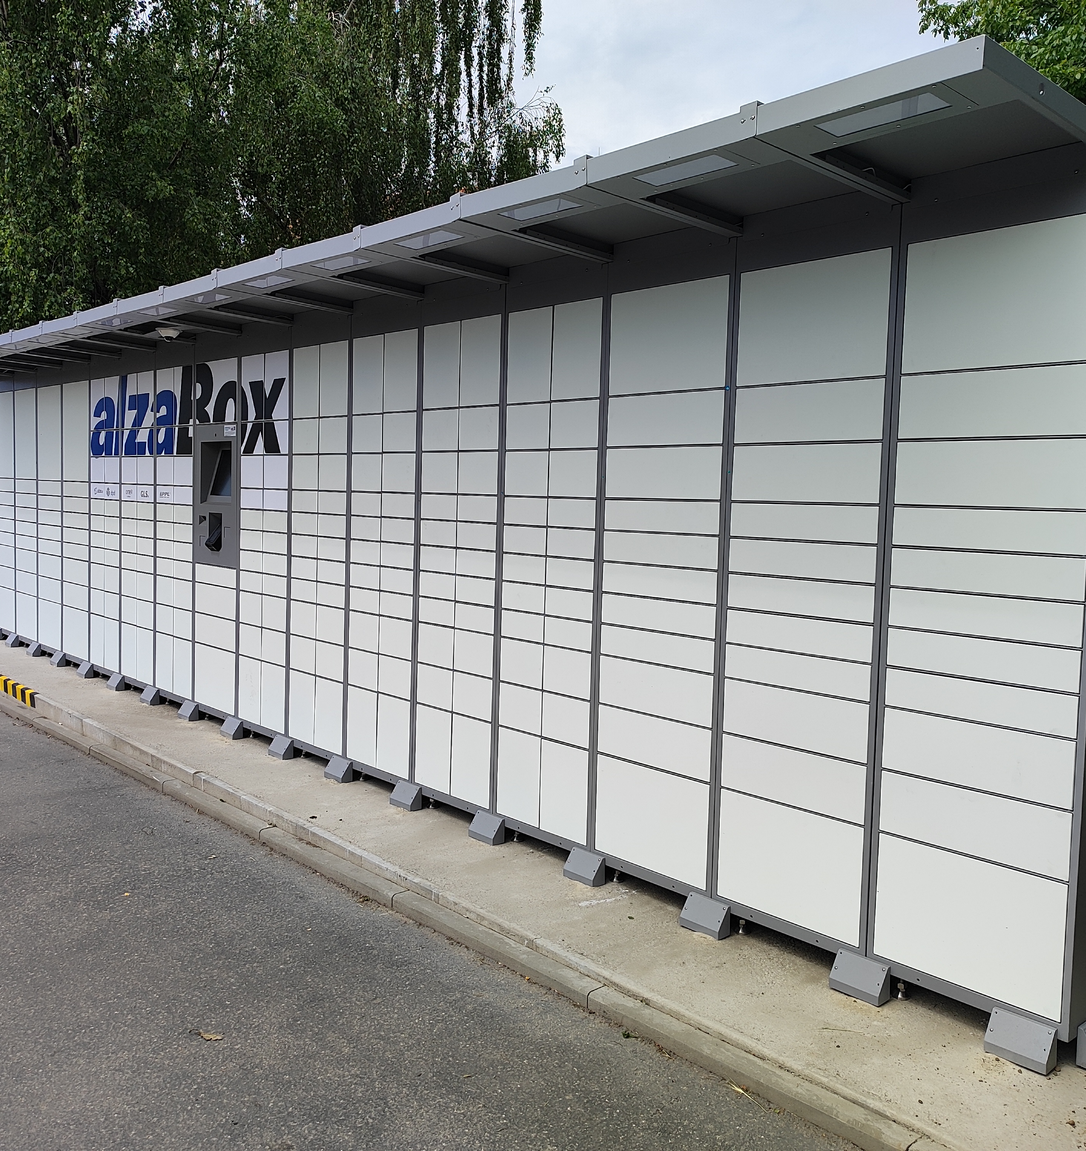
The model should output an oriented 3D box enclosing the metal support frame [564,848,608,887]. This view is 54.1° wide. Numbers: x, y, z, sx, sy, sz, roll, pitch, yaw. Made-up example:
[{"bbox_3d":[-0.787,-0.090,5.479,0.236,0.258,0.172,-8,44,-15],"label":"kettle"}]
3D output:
[{"bbox_3d":[0.159,1.084,3.954,0.069,0.100,0.159,-2,6,-42],"label":"metal support frame"}]

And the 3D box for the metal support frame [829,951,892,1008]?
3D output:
[{"bbox_3d":[0.928,1.171,3.106,0.069,0.100,0.159,-2,6,-42],"label":"metal support frame"}]

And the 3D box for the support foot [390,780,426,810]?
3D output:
[{"bbox_3d":[-0.615,0.996,4.808,0.069,0.100,0.159,-2,6,-42],"label":"support foot"}]

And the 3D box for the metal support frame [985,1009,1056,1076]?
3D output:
[{"bbox_3d":[1.245,1.206,2.764,0.069,0.100,0.159,-2,6,-42],"label":"metal support frame"}]

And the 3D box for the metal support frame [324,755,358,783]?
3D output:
[{"bbox_3d":[-0.998,0.954,5.222,0.069,0.100,0.159,-2,6,-42],"label":"metal support frame"}]

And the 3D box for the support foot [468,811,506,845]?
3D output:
[{"bbox_3d":[-0.227,1.040,4.382,0.069,0.100,0.159,-2,6,-42],"label":"support foot"}]

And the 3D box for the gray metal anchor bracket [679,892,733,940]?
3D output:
[{"bbox_3d":[0.543,1.128,3.524,0.069,0.100,0.159,-2,6,-42],"label":"gray metal anchor bracket"}]

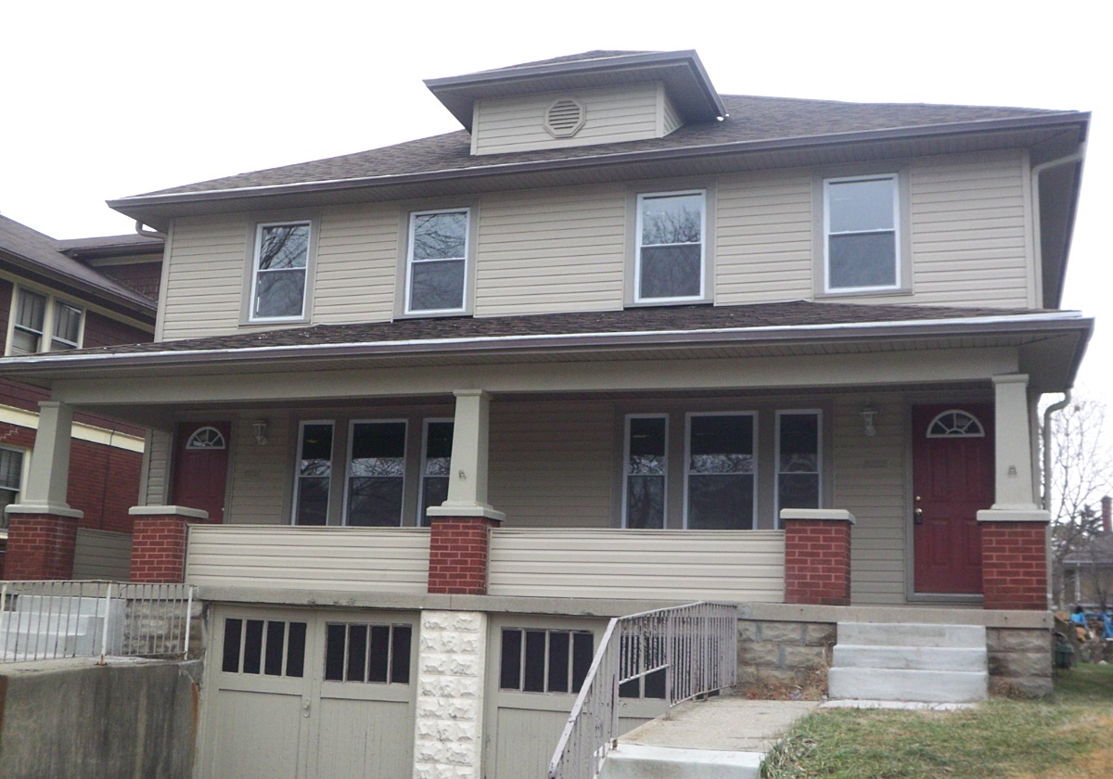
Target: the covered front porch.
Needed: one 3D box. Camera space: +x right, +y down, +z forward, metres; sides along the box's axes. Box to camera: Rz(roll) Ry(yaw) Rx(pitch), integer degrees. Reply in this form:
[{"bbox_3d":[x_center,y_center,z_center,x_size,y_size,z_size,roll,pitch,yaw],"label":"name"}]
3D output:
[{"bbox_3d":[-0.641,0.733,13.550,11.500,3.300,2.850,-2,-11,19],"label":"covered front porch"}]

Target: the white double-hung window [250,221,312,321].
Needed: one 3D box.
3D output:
[{"bbox_3d":[-3.637,-1.561,16.595,0.831,1.346,0.110,-2,-11,19],"label":"white double-hung window"}]

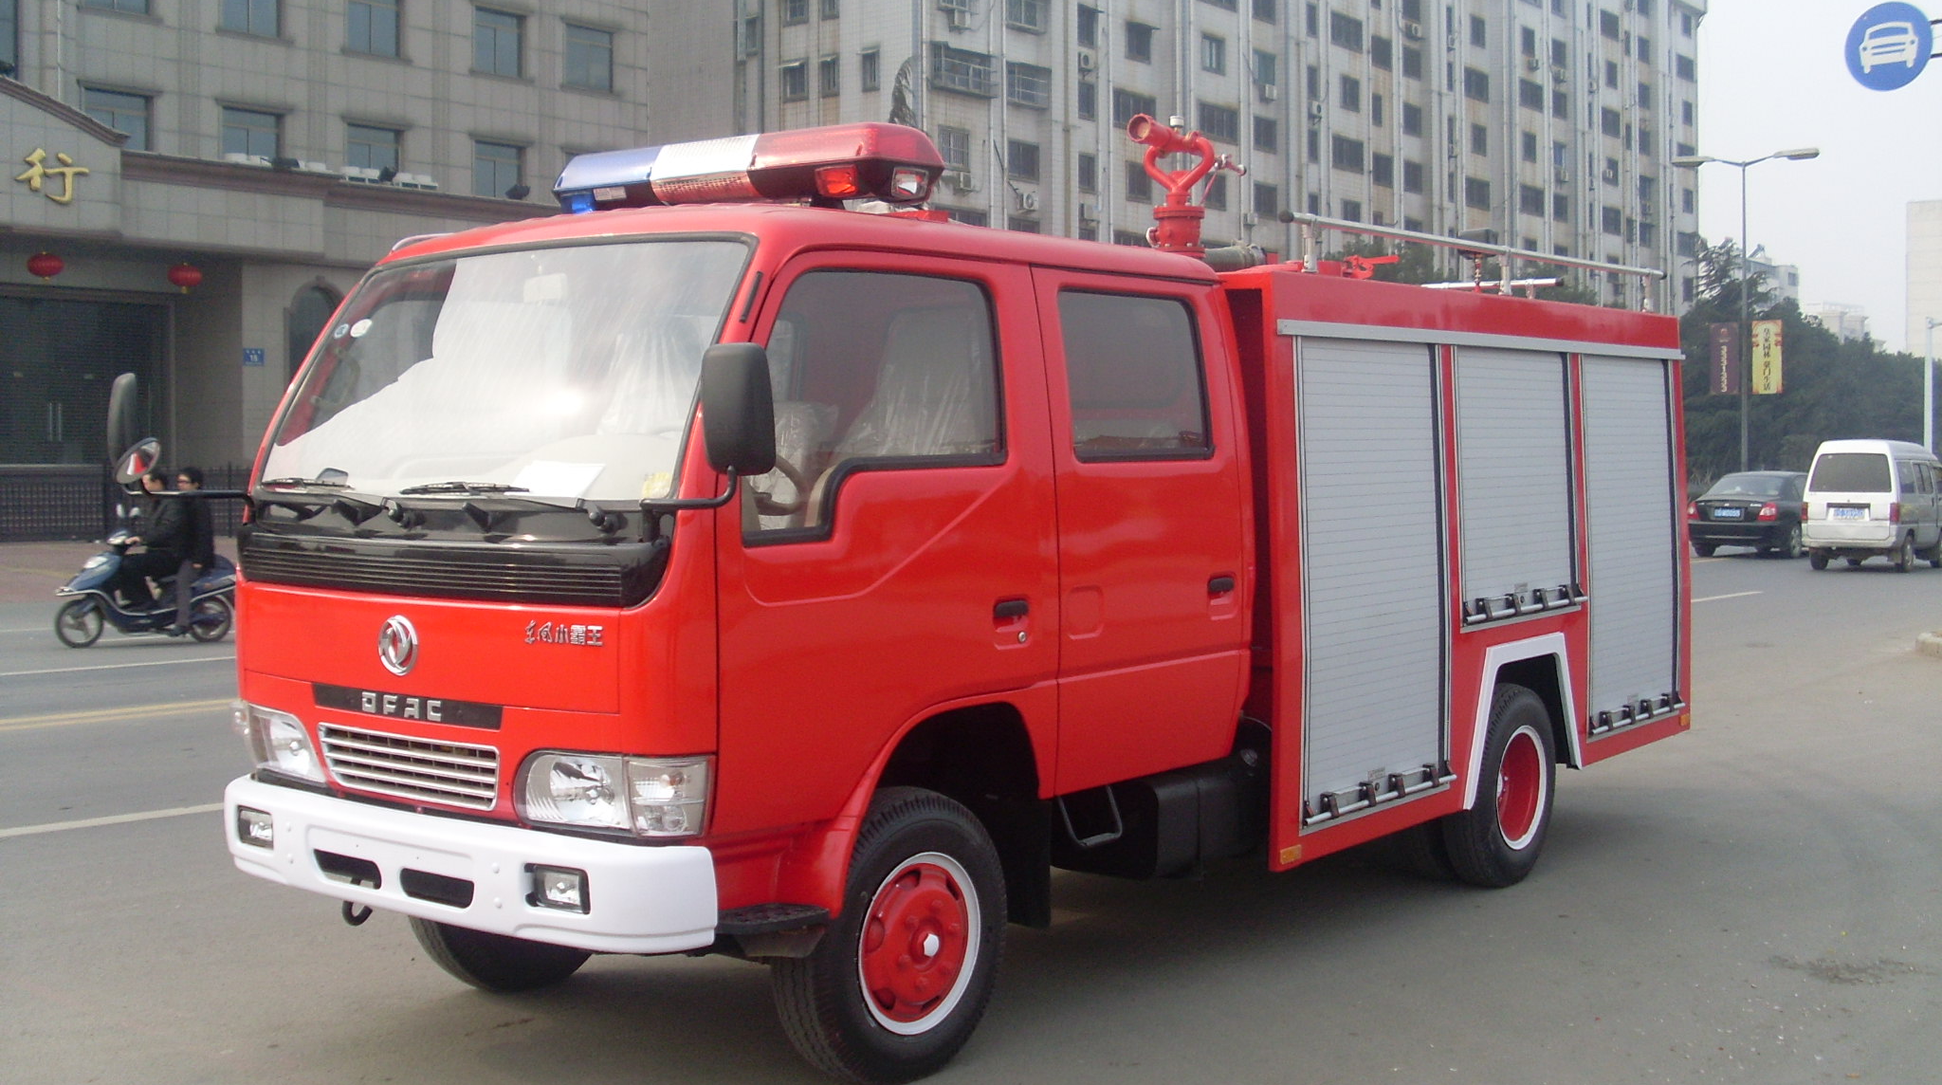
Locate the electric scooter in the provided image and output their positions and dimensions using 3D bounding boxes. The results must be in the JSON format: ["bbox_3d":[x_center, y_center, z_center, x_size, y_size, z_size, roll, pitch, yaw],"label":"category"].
[{"bbox_3d":[-7.336,0.419,19.000,1.720,1.040,0.650,-2,2,-43],"label":"electric scooter"}]

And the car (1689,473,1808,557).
[{"bbox_3d":[14.180,-0.530,37.800,1.720,1.440,4.500,2,3,37],"label":"car"}]

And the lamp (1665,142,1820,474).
[{"bbox_3d":[19.265,-5.015,53.148,3.550,9.400,0.380,1,2,34],"label":"lamp"}]

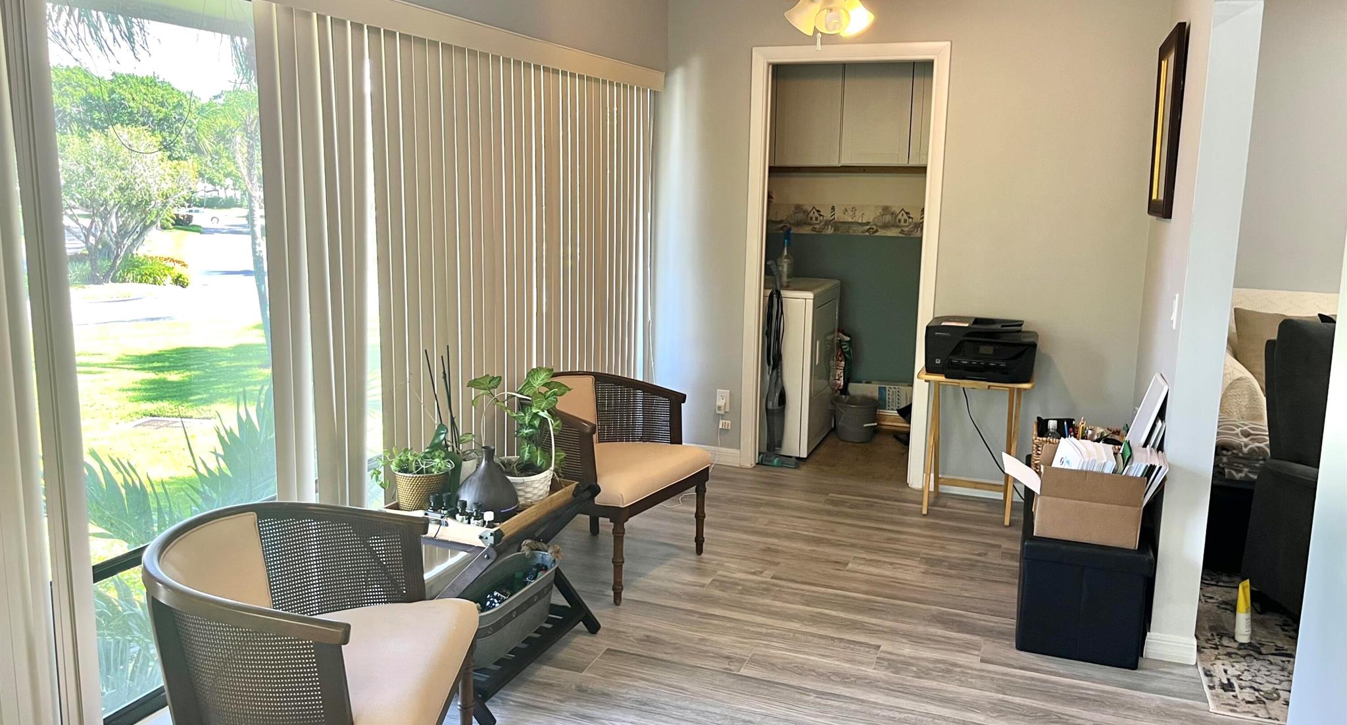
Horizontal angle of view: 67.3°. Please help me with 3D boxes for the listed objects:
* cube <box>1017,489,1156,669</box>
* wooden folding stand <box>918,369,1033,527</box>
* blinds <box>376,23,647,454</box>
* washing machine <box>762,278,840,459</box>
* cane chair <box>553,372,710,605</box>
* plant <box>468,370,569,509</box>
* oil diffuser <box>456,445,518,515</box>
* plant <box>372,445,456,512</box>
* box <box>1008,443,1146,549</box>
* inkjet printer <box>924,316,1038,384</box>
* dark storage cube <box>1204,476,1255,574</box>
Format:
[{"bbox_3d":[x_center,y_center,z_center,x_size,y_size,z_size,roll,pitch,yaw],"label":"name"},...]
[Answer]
[{"bbox_3d":[1.349,0.729,3.331,0.375,0.367,0.375,5,11,21],"label":"cube"},{"bbox_3d":[1.355,0.363,4.582,0.485,0.652,0.370,5,11,21],"label":"wooden folding stand"},{"bbox_3d":[-0.503,-0.274,4.088,0.090,1.765,2.165,5,11,21],"label":"blinds"},{"bbox_3d":[0.532,-0.035,5.838,0.700,0.960,0.670,5,11,21],"label":"washing machine"},{"bbox_3d":[-0.263,0.424,3.857,0.610,0.720,0.620,7,12,31],"label":"cane chair"},{"bbox_3d":[-0.460,0.214,3.012,0.290,0.405,0.270,1,10,0],"label":"plant"},{"bbox_3d":[-0.527,0.341,2.875,0.168,0.195,0.168,1,10,0],"label":"oil diffuser"},{"bbox_3d":[-0.732,0.334,2.890,0.230,0.198,0.200,5,11,21],"label":"plant"},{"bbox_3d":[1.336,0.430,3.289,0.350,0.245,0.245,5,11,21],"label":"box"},{"bbox_3d":[1.377,-0.062,4.530,0.460,0.228,0.380,5,11,21],"label":"inkjet printer"},{"bbox_3d":[2.269,0.611,4.079,0.375,0.367,0.375,5,11,21],"label":"dark storage cube"}]

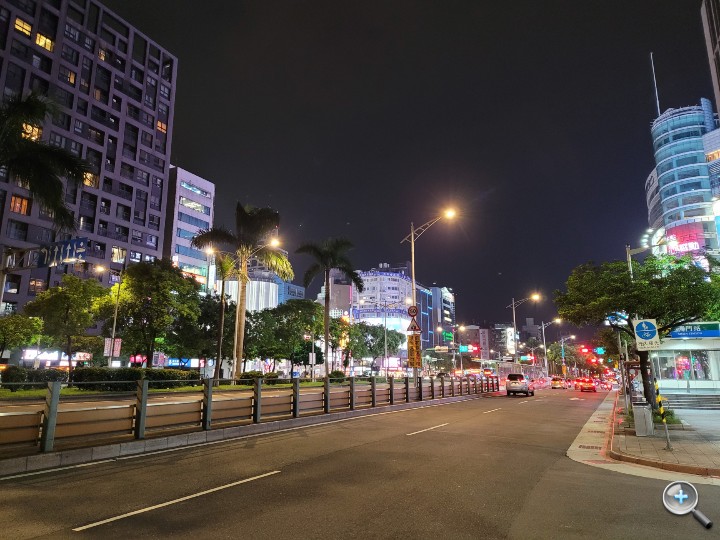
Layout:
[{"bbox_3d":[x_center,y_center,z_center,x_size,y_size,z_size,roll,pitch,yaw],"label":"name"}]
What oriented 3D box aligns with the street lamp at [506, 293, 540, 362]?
[{"bbox_3d":[17.848,7.823,59.072,3.200,10.060,0.450,-5,-12,24],"label":"street lamp"}]

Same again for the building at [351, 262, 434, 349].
[{"bbox_3d":[13.335,21.902,212.978,20.000,41.180,34.000,-5,-12,24],"label":"building"}]

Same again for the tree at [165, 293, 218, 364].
[{"bbox_3d":[-16.737,6.723,53.717,5.600,9.077,5.600,-5,-12,24],"label":"tree"}]

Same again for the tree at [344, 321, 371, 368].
[{"bbox_3d":[-0.296,12.240,80.837,4.100,8.780,4.100,0,-11,0],"label":"tree"}]

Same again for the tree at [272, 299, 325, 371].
[{"bbox_3d":[-7.912,9.002,69.576,6.300,10.766,6.300,0,-11,0],"label":"tree"}]

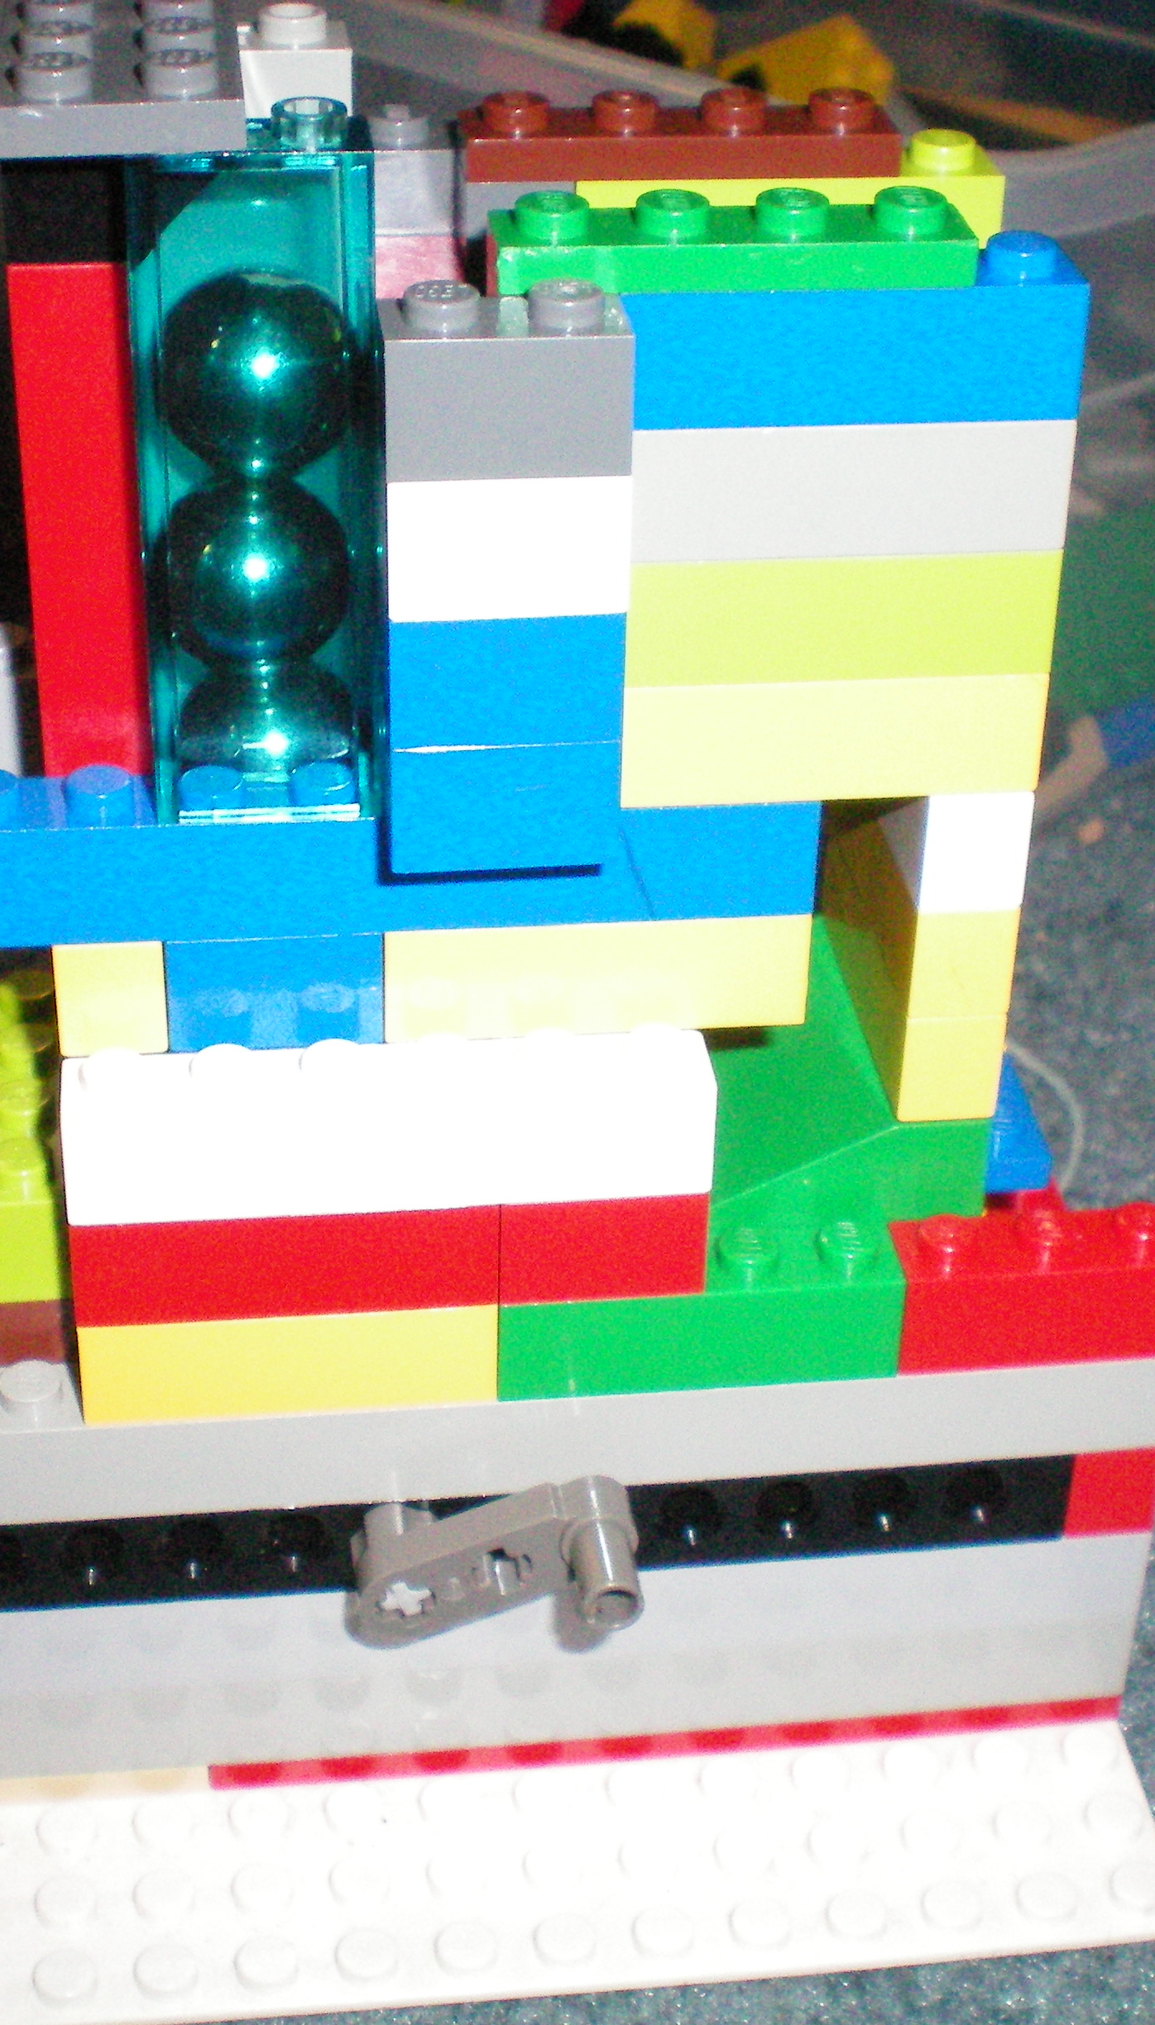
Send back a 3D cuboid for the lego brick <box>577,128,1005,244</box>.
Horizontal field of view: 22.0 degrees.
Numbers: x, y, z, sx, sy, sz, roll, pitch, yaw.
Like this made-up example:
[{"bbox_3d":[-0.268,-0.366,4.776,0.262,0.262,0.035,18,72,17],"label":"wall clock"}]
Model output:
[{"bbox_3d":[0.015,-0.060,0.221,0.032,0.011,0.008,-2,34,-6],"label":"lego brick"}]

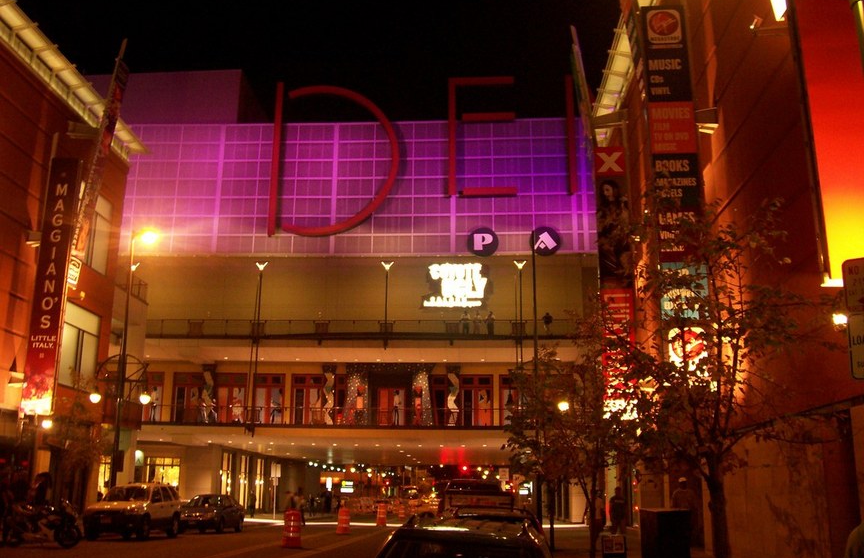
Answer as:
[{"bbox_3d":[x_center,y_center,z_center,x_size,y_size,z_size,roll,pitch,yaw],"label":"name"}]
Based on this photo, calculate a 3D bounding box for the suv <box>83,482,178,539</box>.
[{"bbox_3d":[-10.328,8.131,29.660,1.820,1.760,4.450,0,-15,1],"label":"suv"}]

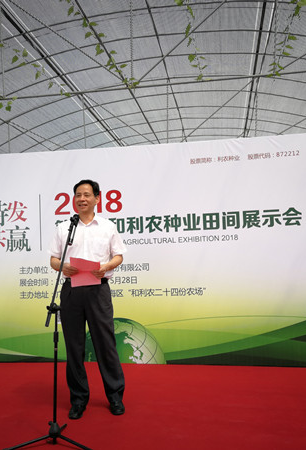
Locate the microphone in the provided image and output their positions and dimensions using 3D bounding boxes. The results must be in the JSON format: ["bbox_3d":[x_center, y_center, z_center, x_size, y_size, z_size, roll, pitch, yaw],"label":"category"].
[{"bbox_3d":[-0.519,0.034,3.070,0.050,0.240,0.050,11,-30,0],"label":"microphone"}]

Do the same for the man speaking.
[{"bbox_3d":[-0.472,0.510,3.390,0.540,1.700,0.430,-1,-2,-2],"label":"man speaking"}]

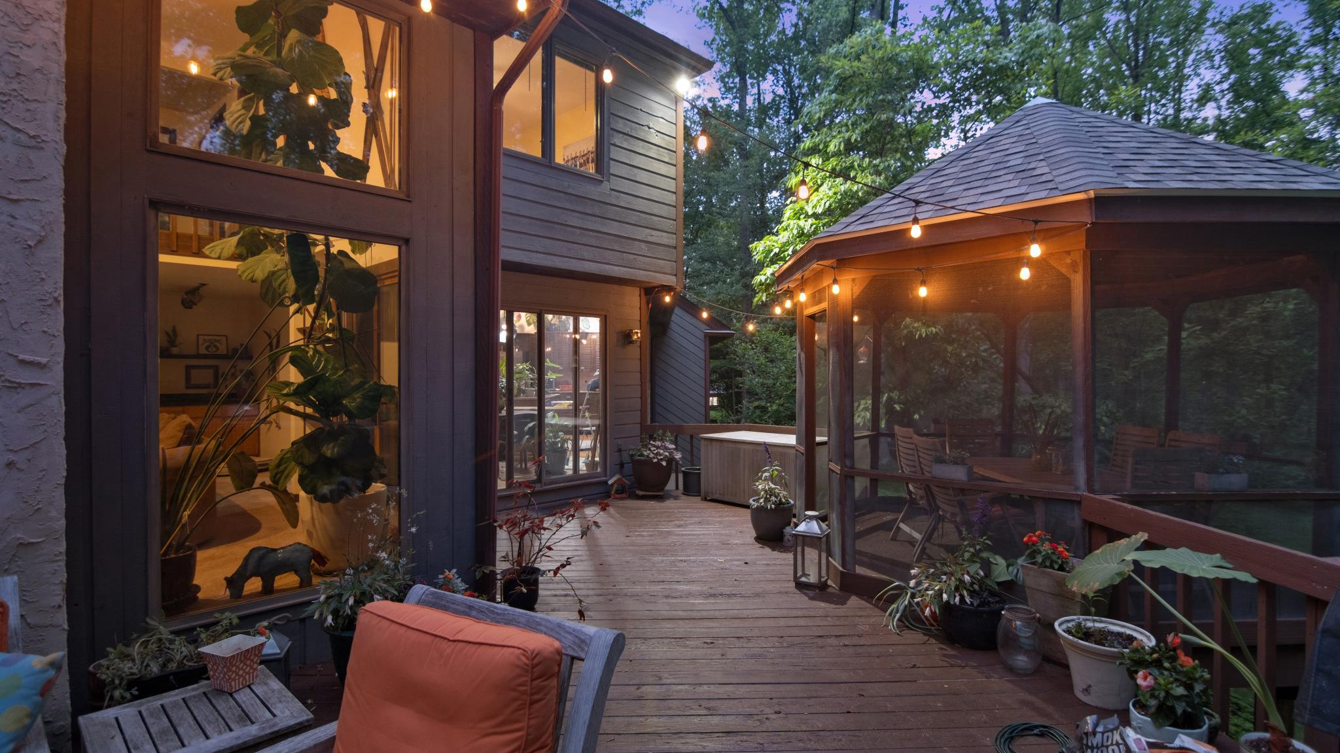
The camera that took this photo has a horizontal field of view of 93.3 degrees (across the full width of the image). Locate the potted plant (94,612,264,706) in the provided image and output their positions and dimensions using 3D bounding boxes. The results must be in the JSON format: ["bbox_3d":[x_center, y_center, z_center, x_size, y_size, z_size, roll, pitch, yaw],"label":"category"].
[{"bbox_3d":[-2.290,1.360,3.000,0.670,0.400,0.300,0,0,-45],"label":"potted plant"}]

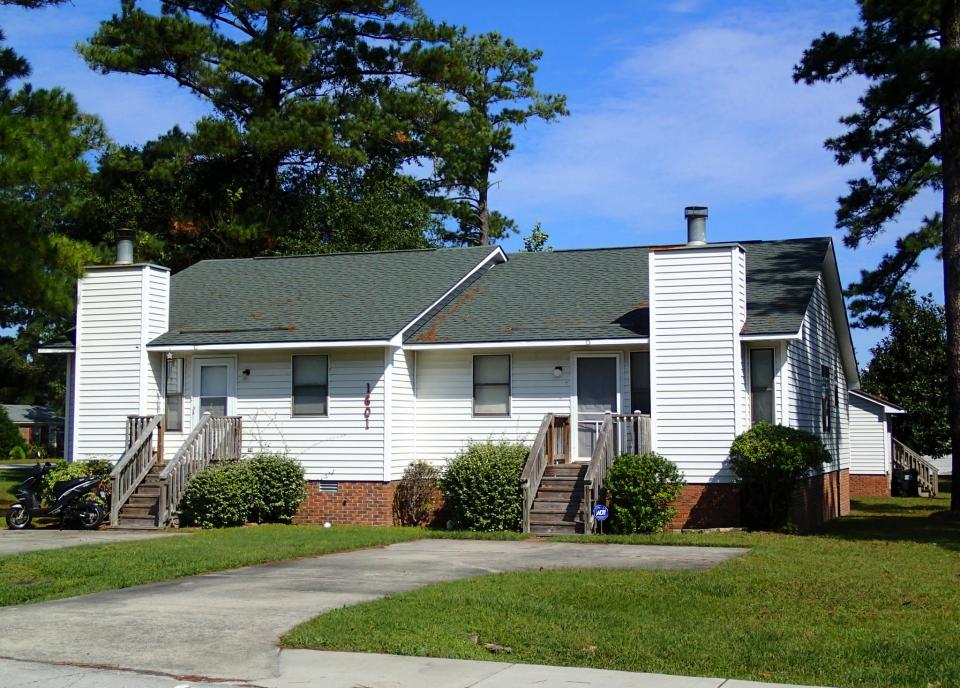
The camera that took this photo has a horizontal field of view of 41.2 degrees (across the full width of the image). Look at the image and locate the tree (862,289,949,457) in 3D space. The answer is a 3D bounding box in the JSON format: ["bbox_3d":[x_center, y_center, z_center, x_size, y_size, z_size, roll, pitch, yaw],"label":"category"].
[{"bbox_3d":[17.093,1.761,50.721,4.800,7.820,4.800,-2,-4,21],"label":"tree"}]

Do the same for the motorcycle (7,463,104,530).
[{"bbox_3d":[-7.829,2.811,23.569,1.860,1.220,0.700,0,-4,6],"label":"motorcycle"}]

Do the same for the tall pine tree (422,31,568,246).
[{"bbox_3d":[0.482,-3.592,52.330,6.400,18.746,6.400,-2,-4,21],"label":"tall pine tree"}]

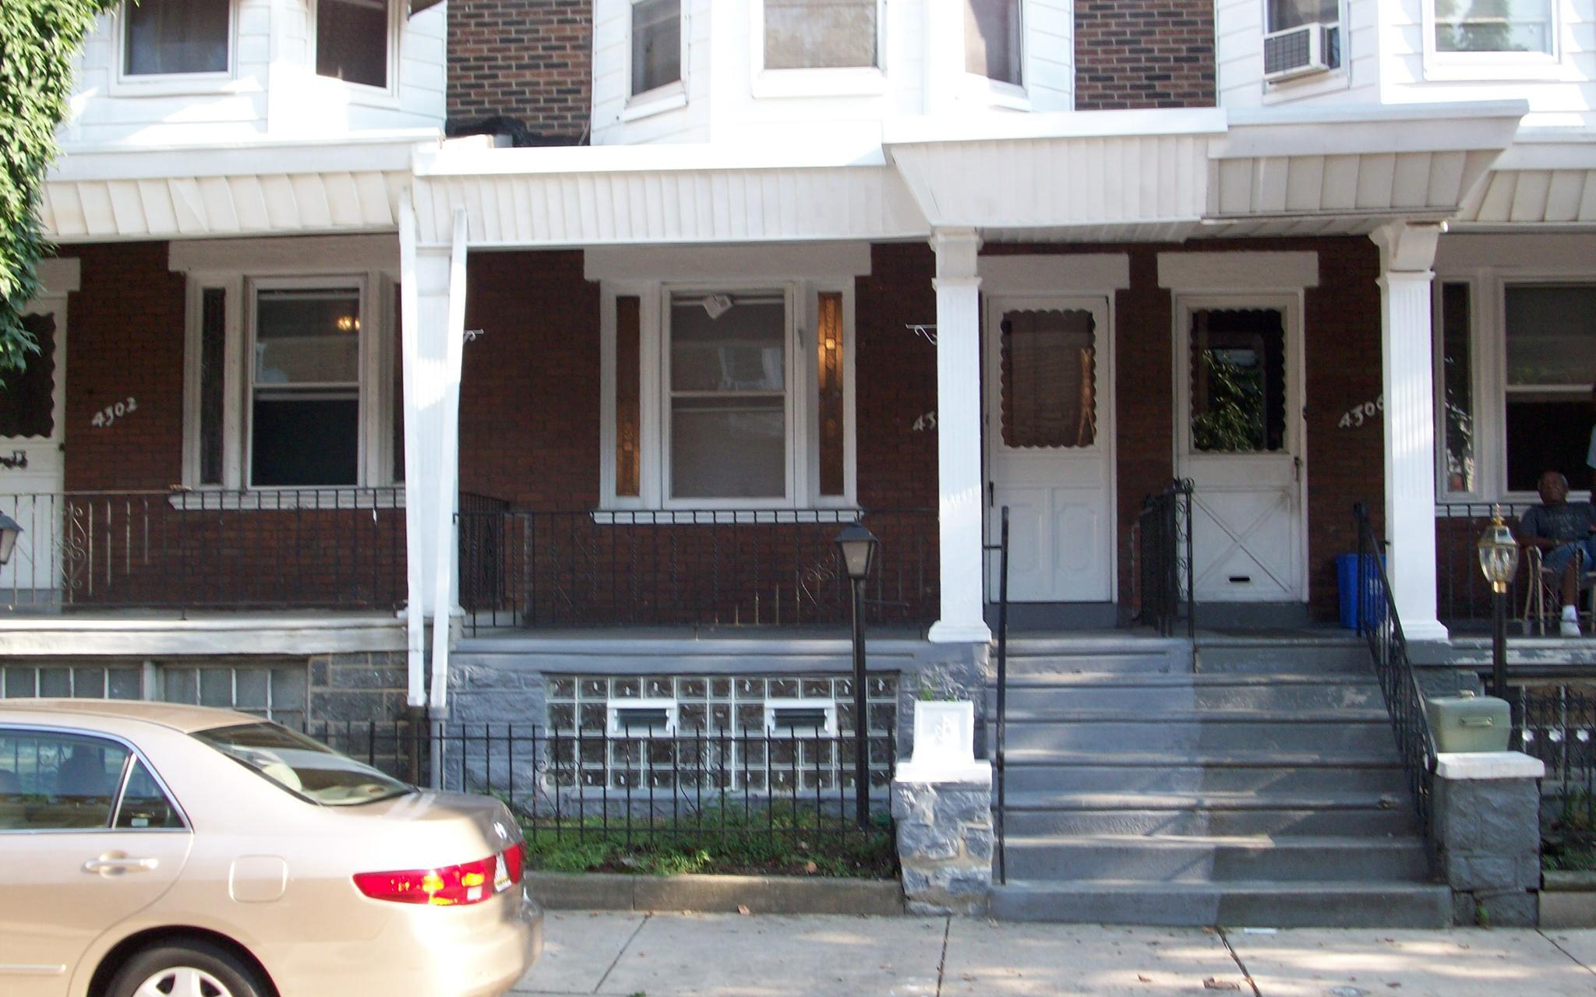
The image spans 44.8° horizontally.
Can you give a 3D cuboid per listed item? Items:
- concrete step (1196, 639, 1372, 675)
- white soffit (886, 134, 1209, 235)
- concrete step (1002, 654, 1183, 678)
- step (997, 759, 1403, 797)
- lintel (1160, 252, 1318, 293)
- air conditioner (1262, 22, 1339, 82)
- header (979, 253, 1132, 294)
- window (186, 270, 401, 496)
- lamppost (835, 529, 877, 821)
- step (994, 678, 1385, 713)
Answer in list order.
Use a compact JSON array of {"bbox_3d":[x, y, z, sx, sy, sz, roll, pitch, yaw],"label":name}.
[{"bbox_3d":[2.950,0.969,11.859,1.065,0.213,0.300,0,-3,3],"label":"concrete step"},{"bbox_3d":[1.513,-1.905,11.681,1.941,0.523,0.320,0,-3,3],"label":"white soffit"},{"bbox_3d":[1.806,1.008,11.927,1.152,0.161,0.300,0,-3,3],"label":"concrete step"},{"bbox_3d":[2.172,1.522,10.658,2.240,0.210,0.300,0,-3,5],"label":"step"},{"bbox_3d":[3.202,-1.645,14.142,1.151,0.301,0.150,0,-3,5],"label":"lintel"},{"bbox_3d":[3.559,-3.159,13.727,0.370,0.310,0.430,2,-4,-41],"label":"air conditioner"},{"bbox_3d":[1.873,-1.650,14.325,1.190,0.284,0.120,0,-3,3],"label":"header"},{"bbox_3d":[-3.719,-0.877,14.641,1.848,1.655,0.150,0,-3,3],"label":"window"},{"bbox_3d":[0.335,1.012,11.072,0.250,1.762,0.240,0,-3,5],"label":"lamppost"},{"bbox_3d":[2.216,1.141,11.236,2.240,0.190,0.300,0,-3,5],"label":"step"}]

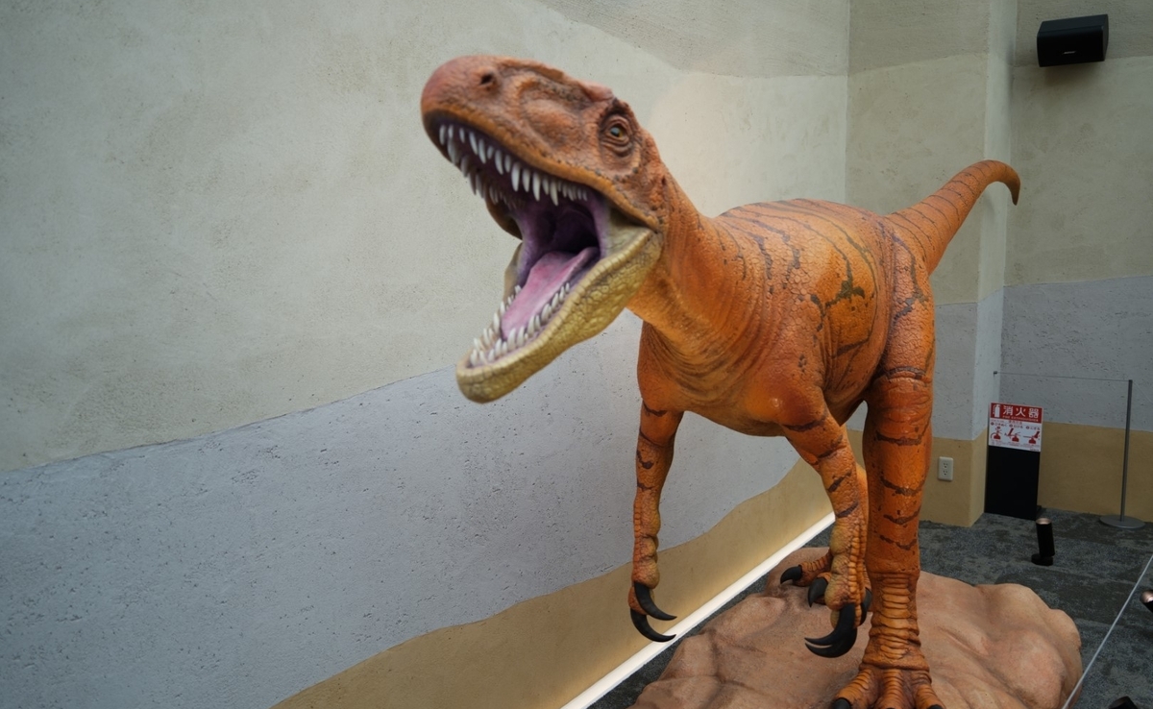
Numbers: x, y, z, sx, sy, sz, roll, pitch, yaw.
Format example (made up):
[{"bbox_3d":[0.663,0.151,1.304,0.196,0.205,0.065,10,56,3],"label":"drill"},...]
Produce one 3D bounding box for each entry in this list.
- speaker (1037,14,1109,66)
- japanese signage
[{"bbox_3d":[2.533,-1.601,4.580,0.289,0.170,0.164,4,47,36],"label":"speaker"},{"bbox_3d":[2.378,0.392,4.854,0.255,0.237,0.020,4,6,35],"label":"japanese signage"}]

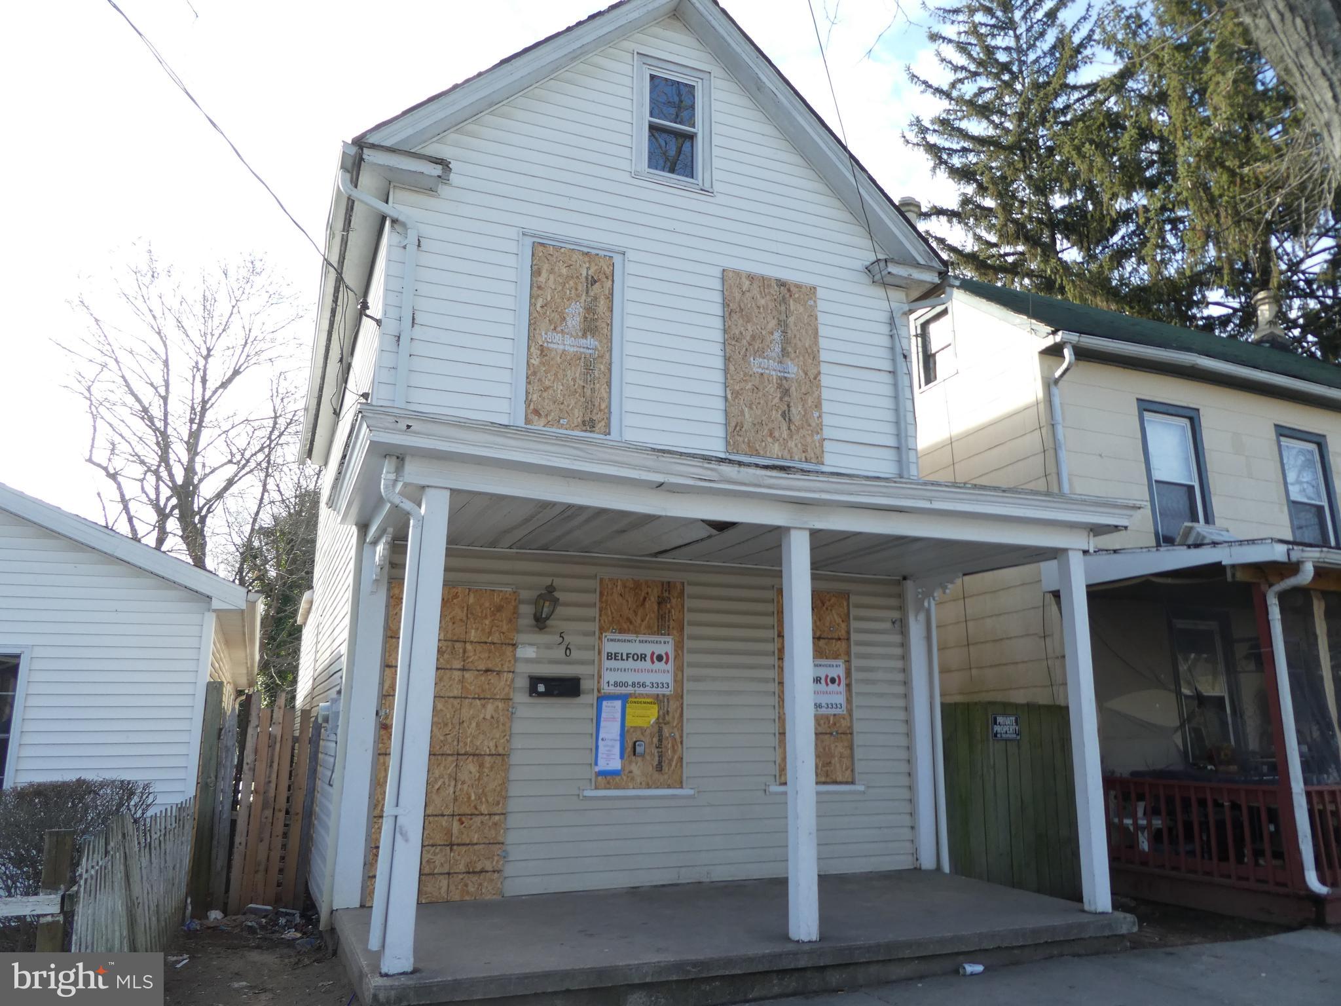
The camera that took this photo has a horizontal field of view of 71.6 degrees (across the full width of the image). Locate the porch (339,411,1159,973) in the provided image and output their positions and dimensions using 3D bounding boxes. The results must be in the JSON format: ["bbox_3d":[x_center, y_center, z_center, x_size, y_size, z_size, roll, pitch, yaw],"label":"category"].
[{"bbox_3d":[0.499,1.329,6.440,5.450,3.210,2.320,6,-14,-22],"label":"porch"}]

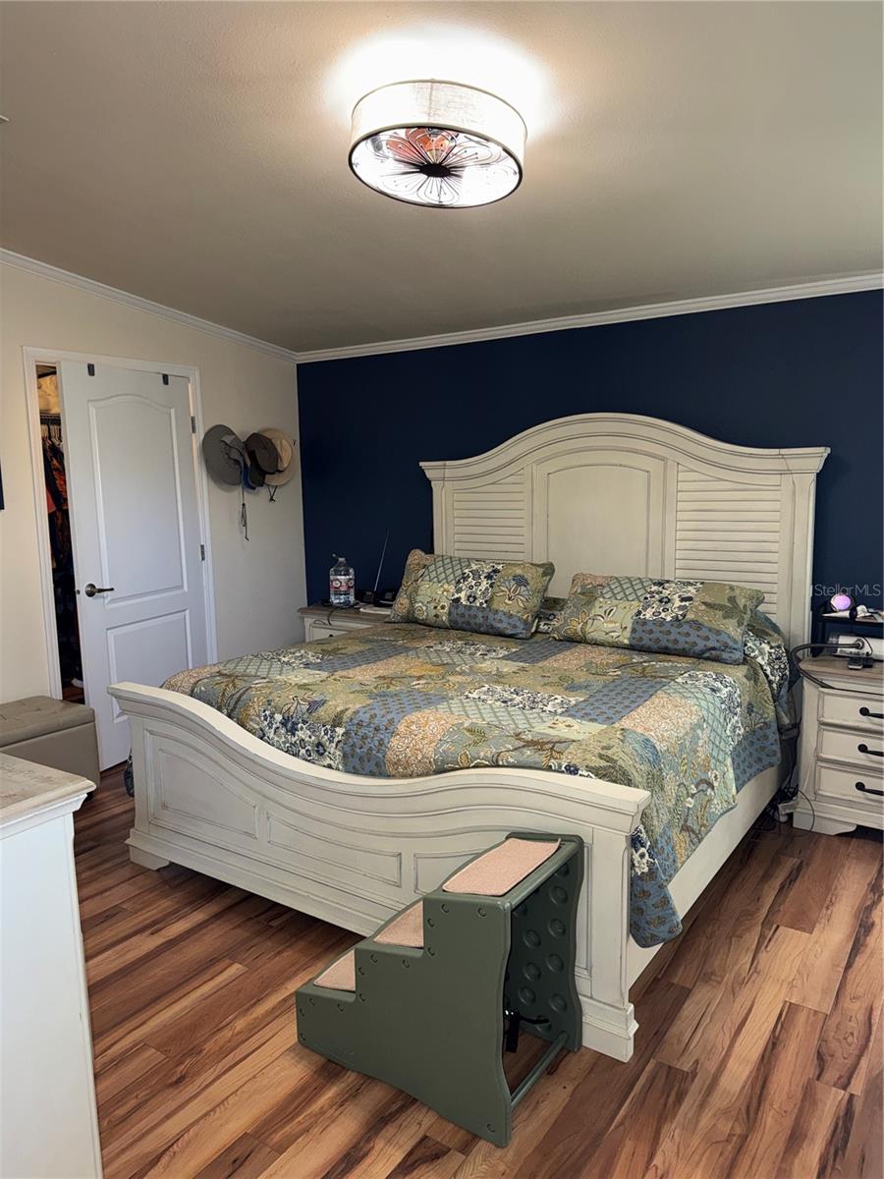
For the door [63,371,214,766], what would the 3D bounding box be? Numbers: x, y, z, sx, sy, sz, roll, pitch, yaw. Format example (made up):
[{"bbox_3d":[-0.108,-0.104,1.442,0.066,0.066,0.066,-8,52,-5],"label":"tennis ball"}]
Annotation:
[{"bbox_3d":[-1.602,-0.131,4.383,0.040,2.031,0.814,3,9,28],"label":"door"}]

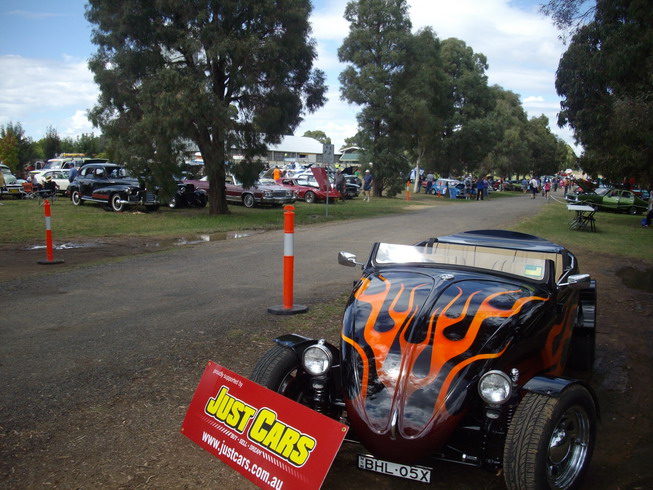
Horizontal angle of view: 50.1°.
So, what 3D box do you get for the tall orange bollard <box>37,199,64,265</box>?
[{"bbox_3d":[-5.100,-0.244,12.830,0.420,1.150,0.420,1,5,0],"label":"tall orange bollard"}]

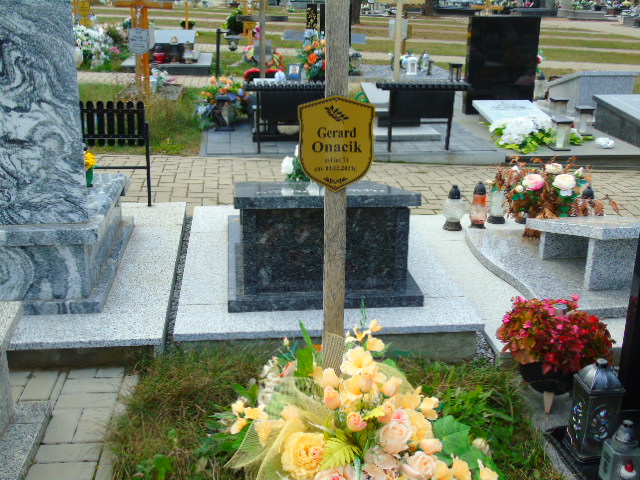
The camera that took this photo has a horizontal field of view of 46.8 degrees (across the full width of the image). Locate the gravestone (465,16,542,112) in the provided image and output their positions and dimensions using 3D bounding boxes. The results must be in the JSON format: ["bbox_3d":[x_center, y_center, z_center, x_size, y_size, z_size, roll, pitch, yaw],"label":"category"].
[{"bbox_3d":[1.942,-1.855,7.915,0.747,1.003,0.090,-1,19,-7],"label":"gravestone"}]

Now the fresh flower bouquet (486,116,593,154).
[{"bbox_3d":[1.950,-0.945,6.438,0.890,0.250,0.520,-1,19,-7],"label":"fresh flower bouquet"}]

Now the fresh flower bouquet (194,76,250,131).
[{"bbox_3d":[-0.873,-1.226,6.634,0.491,0.467,0.377,-1,20,-6],"label":"fresh flower bouquet"}]

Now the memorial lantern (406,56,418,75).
[{"bbox_3d":[1.264,-2.395,10.161,0.139,0.238,0.139,-1,20,-6],"label":"memorial lantern"}]

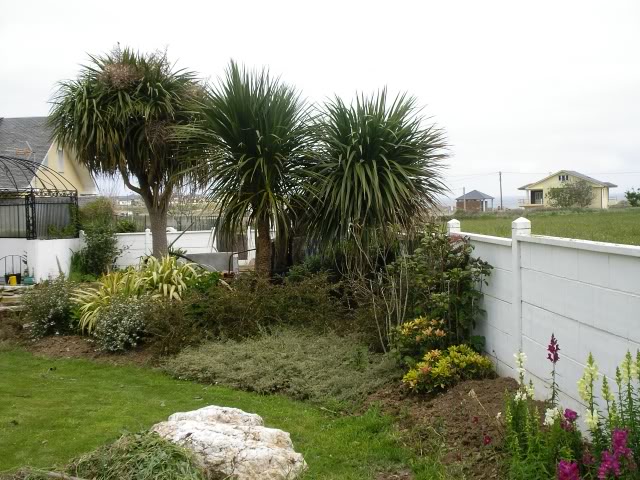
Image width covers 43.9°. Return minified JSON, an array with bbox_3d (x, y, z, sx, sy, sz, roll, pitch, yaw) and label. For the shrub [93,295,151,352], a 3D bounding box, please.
[{"bbox_3d":[-1.997,0.840,8.000,0.600,0.600,0.600,-2,3,-14],"label":"shrub"}]

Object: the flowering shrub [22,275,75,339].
[{"bbox_3d":[-3.074,0.753,9.000,0.600,0.720,0.600,-2,3,-19],"label":"flowering shrub"}]

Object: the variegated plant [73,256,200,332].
[{"bbox_3d":[-2.147,0.638,9.300,1.500,0.900,1.200,-2,3,-13],"label":"variegated plant"}]

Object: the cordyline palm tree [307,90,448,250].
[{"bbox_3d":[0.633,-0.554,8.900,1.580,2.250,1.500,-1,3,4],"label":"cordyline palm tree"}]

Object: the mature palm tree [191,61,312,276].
[{"bbox_3d":[-0.763,-0.704,9.400,1.520,2.850,1.500,-2,3,-5],"label":"mature palm tree"}]

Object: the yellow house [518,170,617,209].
[{"bbox_3d":[39.849,-8.131,128.000,14.000,6.200,10.500,0,3,26],"label":"yellow house"}]

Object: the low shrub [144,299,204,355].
[{"bbox_3d":[-1.446,0.869,7.900,0.600,0.560,0.580,-2,3,-11],"label":"low shrub"}]

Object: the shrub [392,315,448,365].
[{"bbox_3d":[0.809,0.817,6.400,0.470,0.440,0.450,-1,3,7],"label":"shrub"}]

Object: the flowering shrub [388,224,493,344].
[{"bbox_3d":[1.046,0.421,6.900,0.920,1.120,0.850,-1,3,9],"label":"flowering shrub"}]

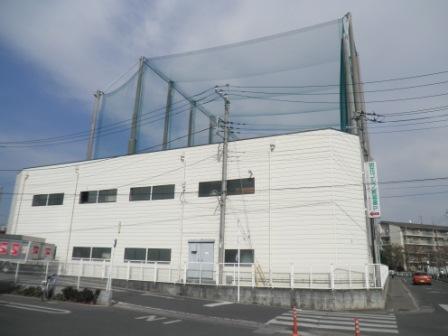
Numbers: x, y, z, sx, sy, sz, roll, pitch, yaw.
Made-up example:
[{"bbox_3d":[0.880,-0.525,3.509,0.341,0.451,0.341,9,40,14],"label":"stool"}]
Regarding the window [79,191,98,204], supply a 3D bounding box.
[{"bbox_3d":[-9.479,2.065,23.560,1.610,0.890,0.120,-5,-16,25],"label":"window"}]

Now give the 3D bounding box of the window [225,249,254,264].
[{"bbox_3d":[0.815,4.768,17.764,1.700,0.890,0.120,-5,-16,25],"label":"window"}]

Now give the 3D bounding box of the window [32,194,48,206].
[{"bbox_3d":[-14.693,2.631,26.933,1.717,0.929,0.120,-5,-16,25],"label":"window"}]

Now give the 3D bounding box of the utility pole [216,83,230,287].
[{"bbox_3d":[-0.069,0.834,18.166,0.550,10.660,0.600,1,-15,0],"label":"utility pole"}]

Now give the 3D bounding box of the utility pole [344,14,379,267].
[{"bbox_3d":[7.903,-2.029,19.410,0.600,16.407,0.600,-5,-16,25],"label":"utility pole"}]

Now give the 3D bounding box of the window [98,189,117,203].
[{"bbox_3d":[-7.922,1.921,22.837,1.750,0.900,0.120,-5,-16,25],"label":"window"}]

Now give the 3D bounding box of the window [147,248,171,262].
[{"bbox_3d":[-3.984,5.475,20.837,1.735,0.894,0.120,-5,-16,25],"label":"window"}]

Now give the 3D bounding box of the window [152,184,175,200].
[{"bbox_3d":[-3.922,1.612,21.875,1.761,0.929,0.120,-5,-16,25],"label":"window"}]

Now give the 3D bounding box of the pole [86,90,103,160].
[{"bbox_3d":[-13.954,0.705,34.420,0.550,18.480,0.550,-5,-16,25],"label":"pole"}]

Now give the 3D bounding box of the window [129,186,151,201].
[{"bbox_3d":[-5.626,1.768,22.677,1.717,0.929,0.120,-5,-16,25],"label":"window"}]

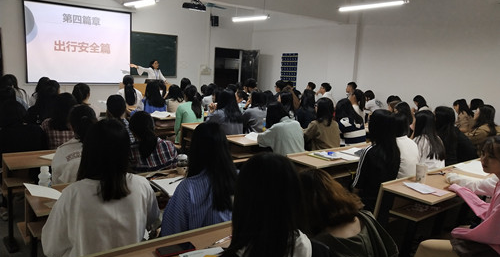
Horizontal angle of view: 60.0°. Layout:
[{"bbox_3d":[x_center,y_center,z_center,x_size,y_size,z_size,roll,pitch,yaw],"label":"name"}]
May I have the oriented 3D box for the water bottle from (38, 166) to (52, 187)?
[{"bbox_3d":[-1.187,0.299,2.511,0.070,0.158,0.070,-4,10,-40],"label":"water bottle"}]

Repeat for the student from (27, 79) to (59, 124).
[{"bbox_3d":[-2.384,0.077,5.089,0.500,1.260,0.720,-2,8,-31],"label":"student"}]

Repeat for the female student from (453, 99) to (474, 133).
[{"bbox_3d":[3.392,0.100,7.113,0.720,1.180,0.480,8,9,38],"label":"female student"}]

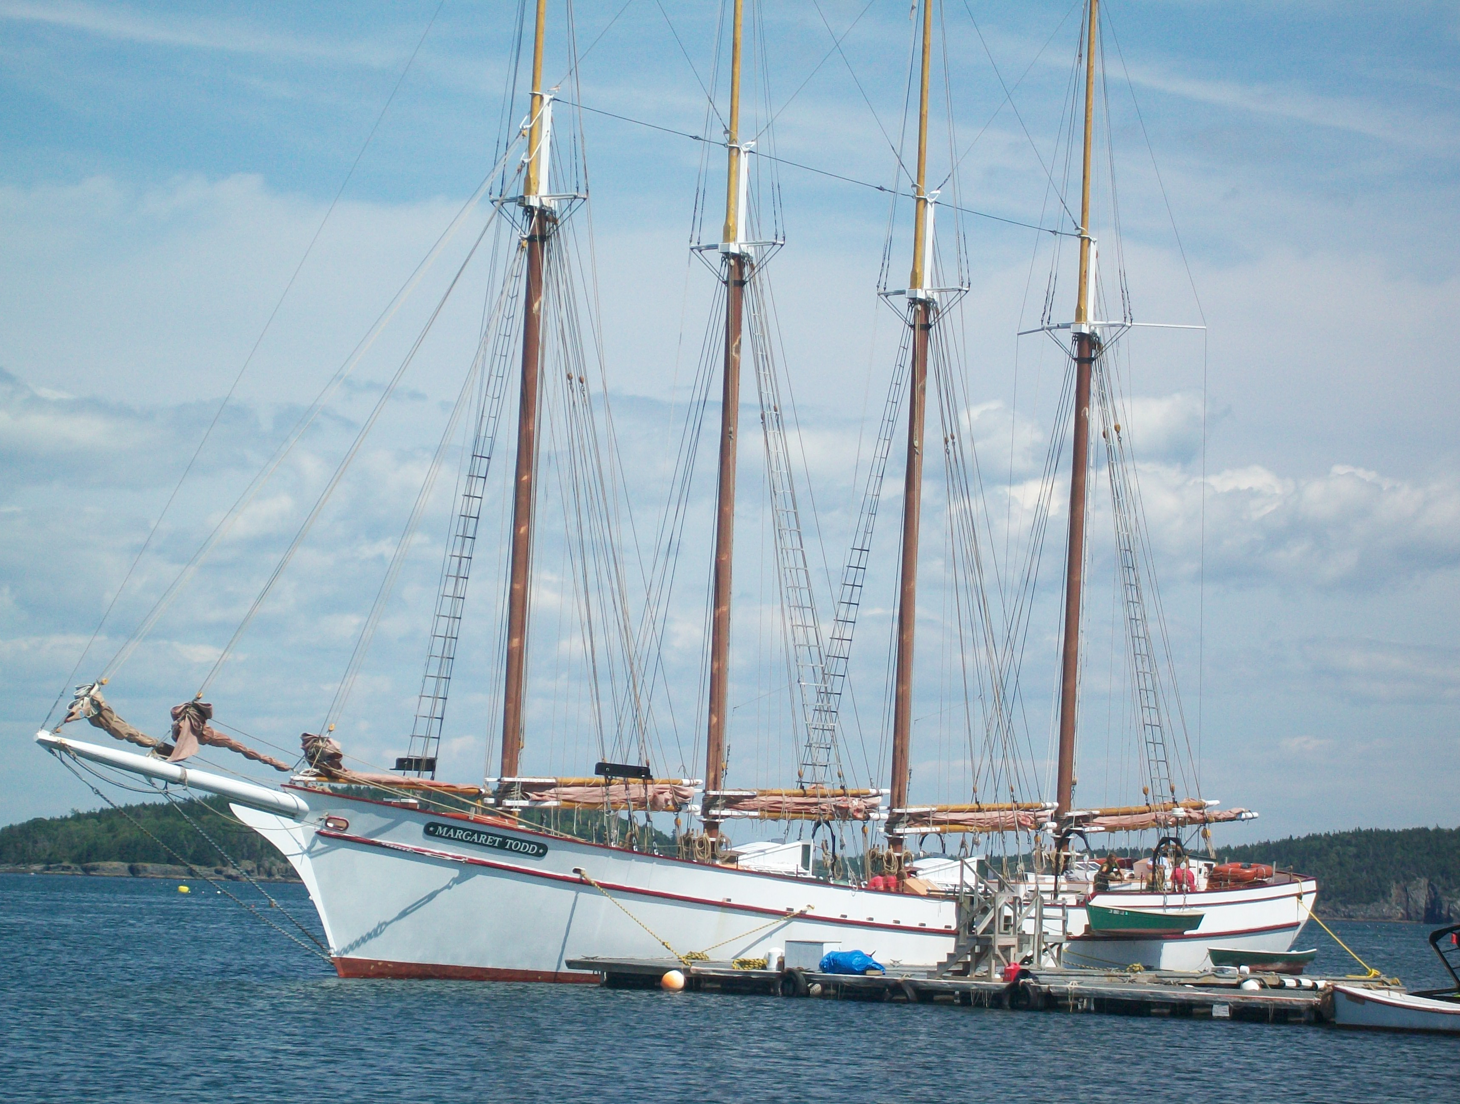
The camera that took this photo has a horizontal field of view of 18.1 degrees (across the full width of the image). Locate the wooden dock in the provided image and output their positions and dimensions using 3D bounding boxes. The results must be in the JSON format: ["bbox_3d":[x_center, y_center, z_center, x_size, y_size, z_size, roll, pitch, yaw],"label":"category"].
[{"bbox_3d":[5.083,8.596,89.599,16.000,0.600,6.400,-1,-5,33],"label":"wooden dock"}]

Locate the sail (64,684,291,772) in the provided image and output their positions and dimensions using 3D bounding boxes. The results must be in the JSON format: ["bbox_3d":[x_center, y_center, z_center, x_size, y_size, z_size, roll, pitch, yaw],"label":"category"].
[{"bbox_3d":[-10.380,3.346,86.970,0.850,1.300,6.300,-1,-5,36],"label":"sail"}]

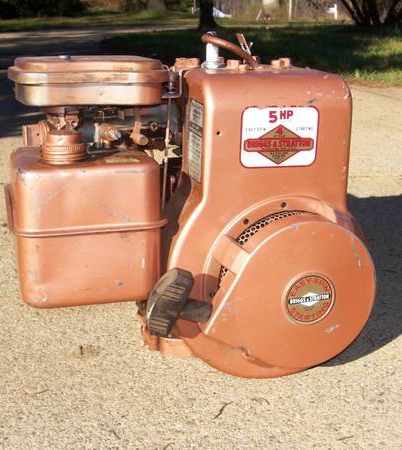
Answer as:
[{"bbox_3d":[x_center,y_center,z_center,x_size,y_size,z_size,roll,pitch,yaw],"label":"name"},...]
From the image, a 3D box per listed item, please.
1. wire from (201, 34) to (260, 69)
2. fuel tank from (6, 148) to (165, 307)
[{"bbox_3d":[0.028,-0.163,0.685,0.055,0.031,0.024,-4,17,-14],"label":"wire"},{"bbox_3d":[-0.115,-0.007,0.708,0.137,0.127,0.152,-4,17,-14],"label":"fuel tank"}]

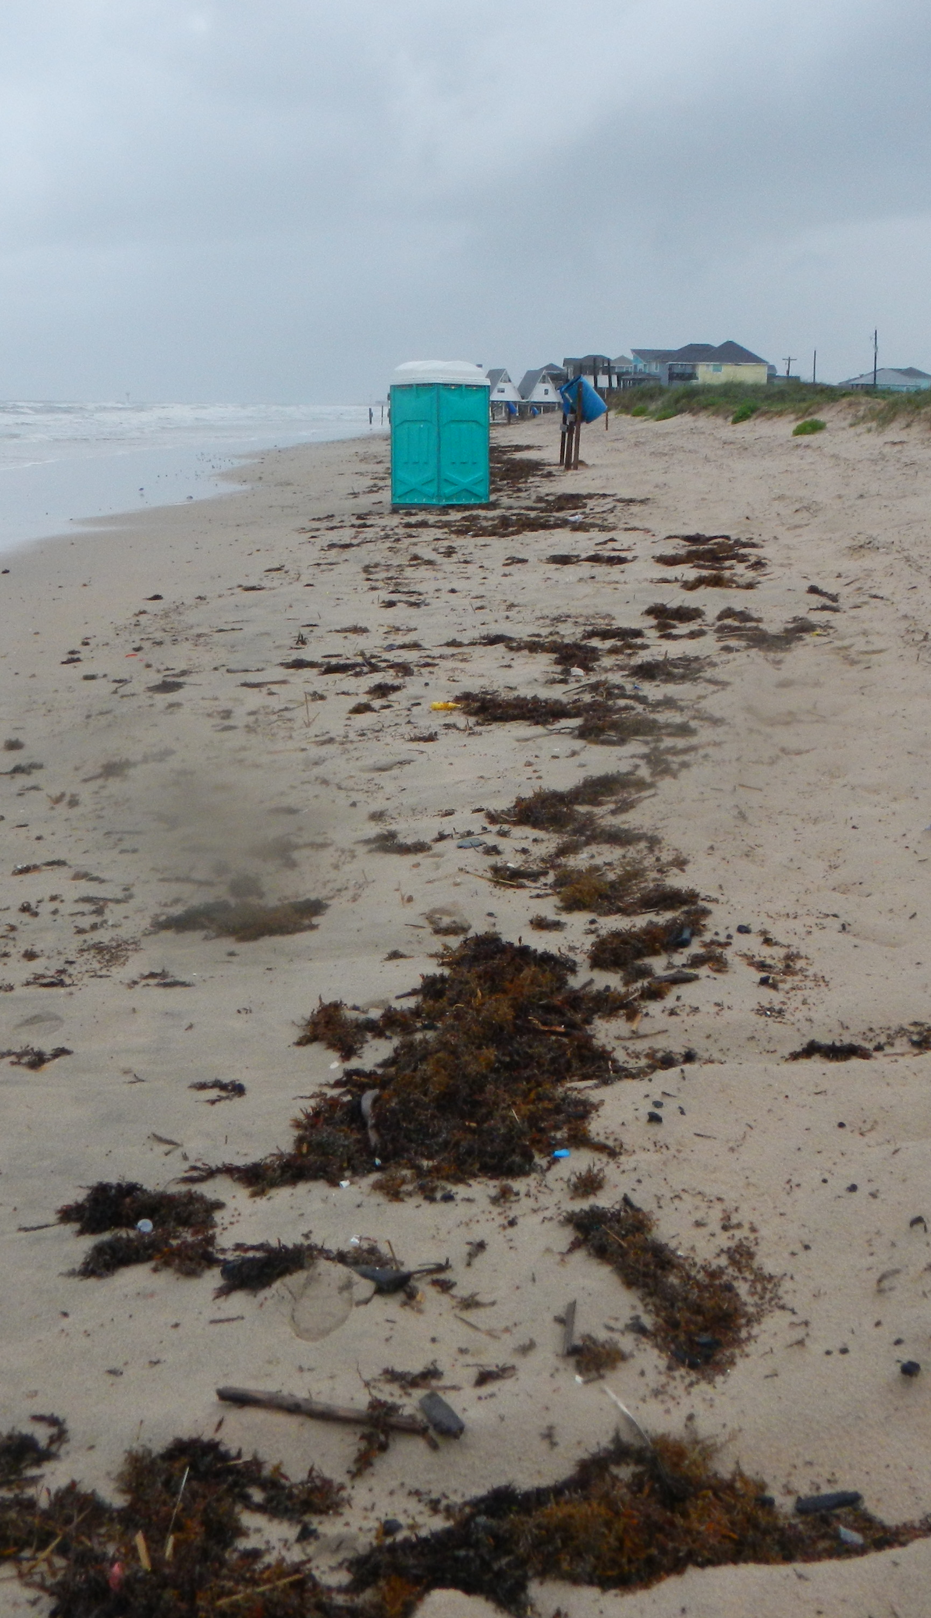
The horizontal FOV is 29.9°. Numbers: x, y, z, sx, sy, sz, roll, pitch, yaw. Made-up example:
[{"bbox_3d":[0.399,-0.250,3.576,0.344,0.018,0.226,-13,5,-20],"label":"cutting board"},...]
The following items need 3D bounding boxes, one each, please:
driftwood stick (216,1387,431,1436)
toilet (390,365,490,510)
[{"bbox_3d":[-0.231,0.971,2.818,0.355,0.031,0.032,3,13,13],"label":"driftwood stick"},{"bbox_3d":[-0.389,-6.093,28.357,1.100,2.310,1.200,-11,17,-40],"label":"toilet"}]

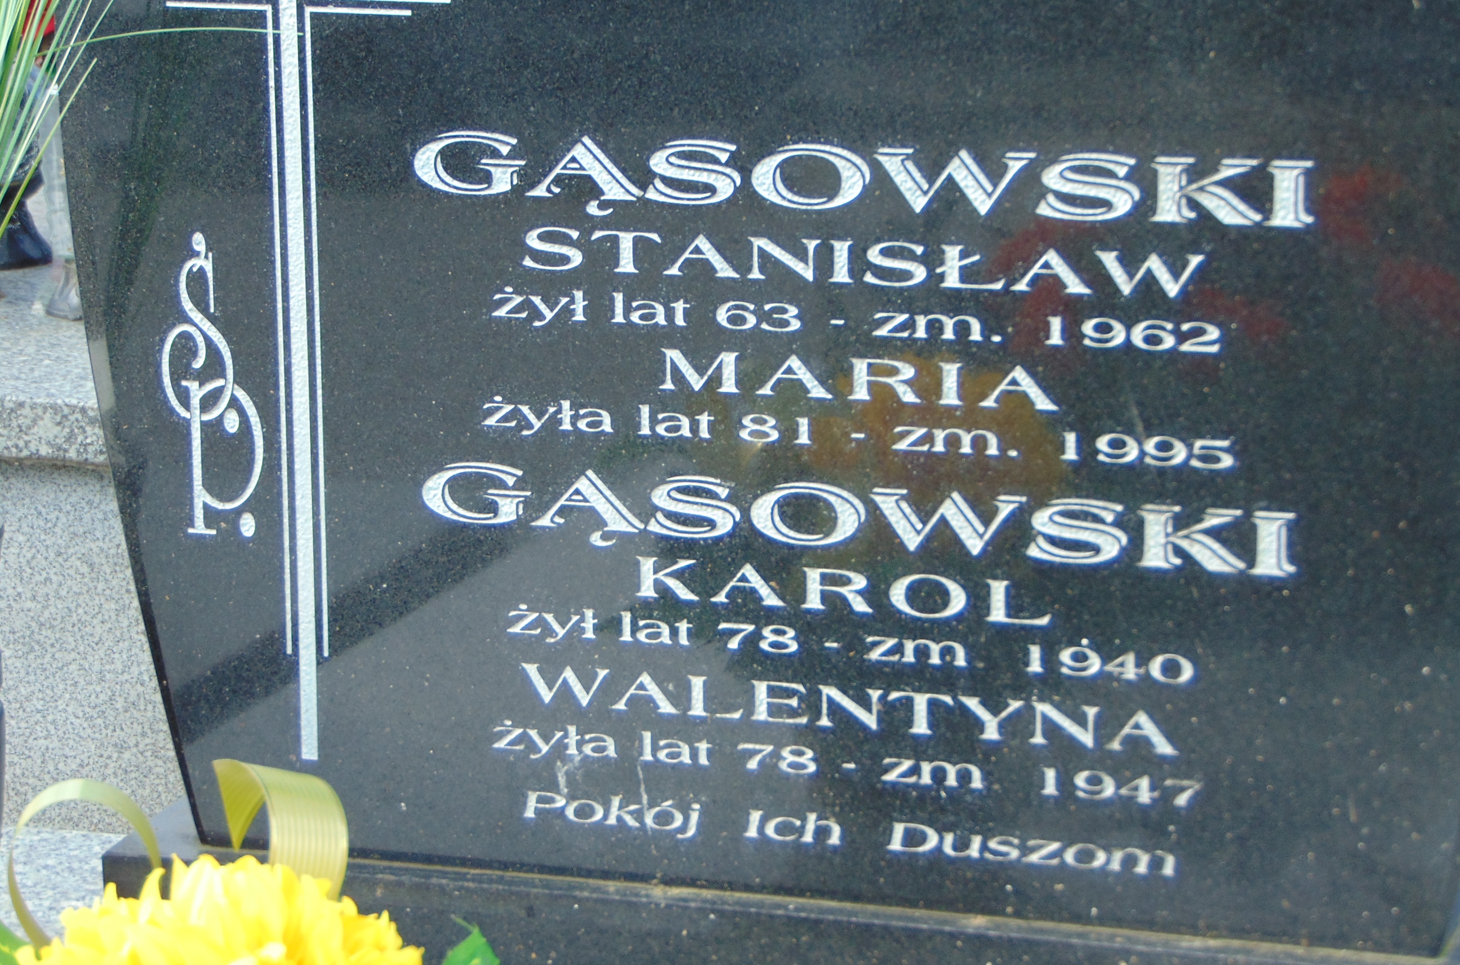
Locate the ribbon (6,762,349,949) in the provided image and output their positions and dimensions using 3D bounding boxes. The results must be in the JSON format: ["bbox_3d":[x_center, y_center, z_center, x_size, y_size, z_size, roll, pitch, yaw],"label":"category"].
[{"bbox_3d":[-0.255,0.176,2.100,0.155,0.075,0.075,1,26,0],"label":"ribbon"}]

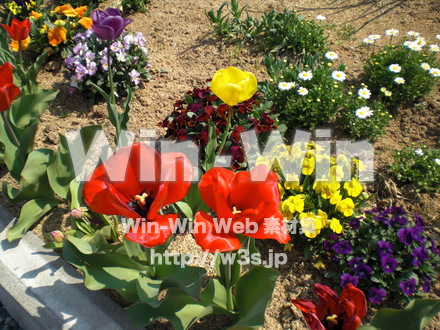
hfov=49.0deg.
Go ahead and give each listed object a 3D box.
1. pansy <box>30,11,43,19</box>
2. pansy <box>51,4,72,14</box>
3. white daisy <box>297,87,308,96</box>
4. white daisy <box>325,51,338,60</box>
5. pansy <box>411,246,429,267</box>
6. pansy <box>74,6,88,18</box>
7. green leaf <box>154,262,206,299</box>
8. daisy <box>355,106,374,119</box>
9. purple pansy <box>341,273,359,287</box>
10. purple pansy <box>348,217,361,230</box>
[{"bbox_3d":[-0.531,-0.435,1.400,0.038,0.034,0.018,-21,9,-20],"label":"pansy"},{"bbox_3d":[-0.410,-0.403,1.250,0.050,0.022,0.040,0,42,0],"label":"pansy"},{"bbox_3d":[0.198,-0.174,1.150,0.026,0.010,0.026,0,59,0],"label":"white daisy"},{"bbox_3d":[0.282,-0.275,1.220,0.031,0.011,0.031,0,50,0],"label":"white daisy"},{"bbox_3d":[0.327,0.151,0.790,0.027,0.028,0.012,35,14,31],"label":"pansy"},{"bbox_3d":[-0.391,-0.434,1.370,0.042,0.038,0.020,-21,9,-20],"label":"pansy"},{"bbox_3d":[-0.057,0.172,0.720,0.075,0.045,0.050,0,42,0],"label":"green leaf"},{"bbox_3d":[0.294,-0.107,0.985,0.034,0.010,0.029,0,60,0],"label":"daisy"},{"bbox_3d":[0.206,0.186,0.770,0.027,0.012,0.028,11,85,11],"label":"purple pansy"},{"bbox_3d":[0.210,0.091,0.750,0.021,0.021,0.011,10,13,11],"label":"purple pansy"}]

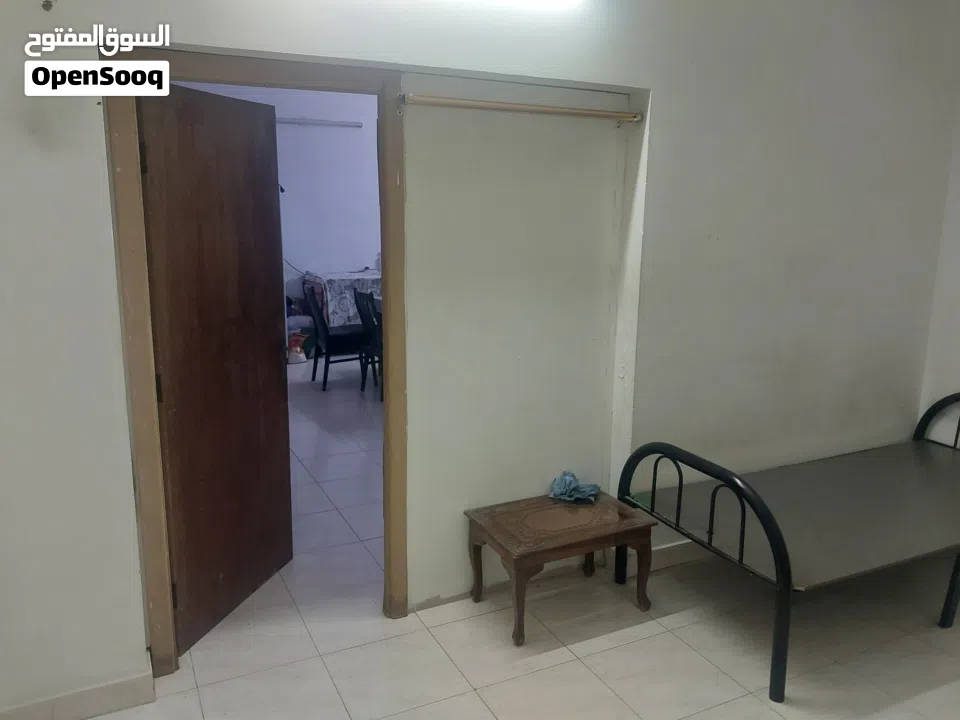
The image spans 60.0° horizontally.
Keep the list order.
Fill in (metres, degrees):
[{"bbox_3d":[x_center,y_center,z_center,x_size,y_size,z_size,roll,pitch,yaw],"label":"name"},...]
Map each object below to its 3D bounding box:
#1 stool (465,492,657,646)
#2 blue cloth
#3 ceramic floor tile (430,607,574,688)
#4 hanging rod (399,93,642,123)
[{"bbox_3d":[0.331,0.844,3.468,0.661,0.392,0.422,-6,15,-26],"label":"stool"},{"bbox_3d":[0.415,0.553,3.613,0.200,0.113,0.148,-6,15,-26],"label":"blue cloth"},{"bbox_3d":[0.080,1.104,3.221,0.435,0.010,0.439,-6,15,-26],"label":"ceramic floor tile"},{"bbox_3d":[0.194,-0.943,3.127,1.010,0.035,0.035,-4,14,-26],"label":"hanging rod"}]

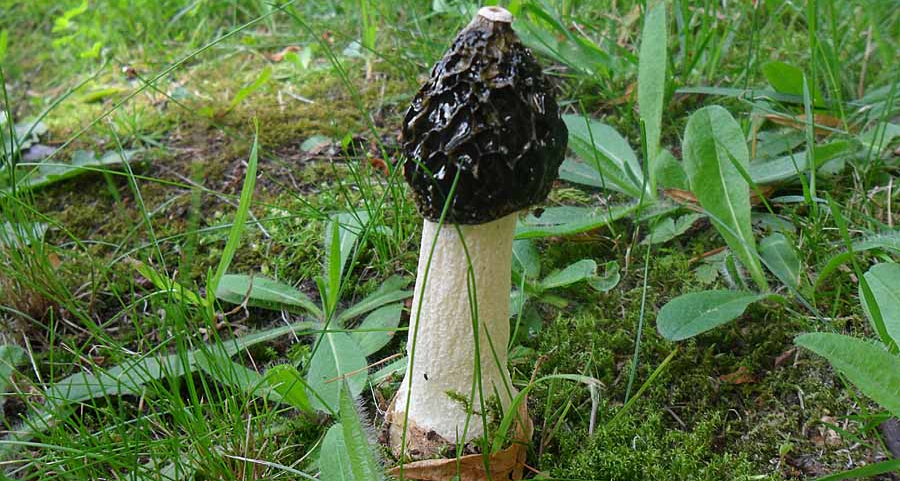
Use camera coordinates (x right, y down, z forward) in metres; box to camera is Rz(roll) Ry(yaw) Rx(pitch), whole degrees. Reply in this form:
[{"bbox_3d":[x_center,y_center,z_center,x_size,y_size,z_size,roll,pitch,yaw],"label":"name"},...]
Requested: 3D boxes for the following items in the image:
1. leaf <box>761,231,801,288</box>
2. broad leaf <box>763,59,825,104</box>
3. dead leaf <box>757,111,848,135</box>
[{"bbox_3d":[0.142,0.009,0.296,0.014,0.005,0.033,-3,46,-6],"label":"leaf"},{"bbox_3d":[0.225,-0.103,0.455,0.048,0.007,0.021,33,50,0],"label":"broad leaf"},{"bbox_3d":[0.218,-0.072,0.435,0.054,0.011,0.020,0,31,0],"label":"dead leaf"}]

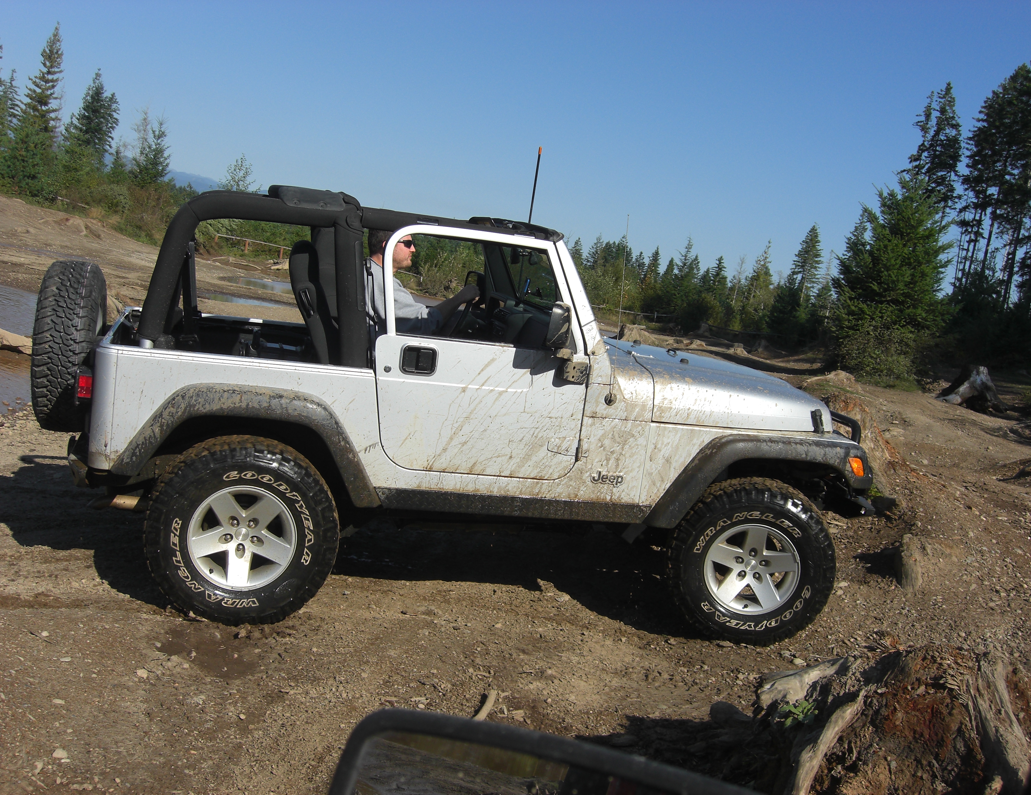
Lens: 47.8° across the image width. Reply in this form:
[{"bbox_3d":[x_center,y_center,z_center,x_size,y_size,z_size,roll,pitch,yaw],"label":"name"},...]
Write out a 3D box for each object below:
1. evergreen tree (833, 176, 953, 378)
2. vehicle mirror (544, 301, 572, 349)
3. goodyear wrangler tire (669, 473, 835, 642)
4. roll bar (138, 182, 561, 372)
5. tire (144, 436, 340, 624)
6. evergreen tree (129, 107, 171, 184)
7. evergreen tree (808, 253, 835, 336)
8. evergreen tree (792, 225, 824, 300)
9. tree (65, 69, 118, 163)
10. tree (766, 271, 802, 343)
[{"bbox_3d":[8.429,-2.655,26.000,2.369,4.404,2.369,10,7,17],"label":"evergreen tree"},{"bbox_3d":[0.184,-0.309,4.985,0.100,0.195,0.165,7,7,-3],"label":"vehicle mirror"},{"bbox_3d":[1.121,0.796,5.554,0.780,0.770,0.260,8,7,6],"label":"goodyear wrangler tire"},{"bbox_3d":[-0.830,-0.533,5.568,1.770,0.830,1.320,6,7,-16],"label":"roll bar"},{"bbox_3d":[-1.147,0.564,4.882,0.780,0.770,0.260,6,7,-16],"label":"tire"},{"bbox_3d":[-18.853,-12.789,60.000,1.793,4.185,1.793,6,7,-18],"label":"evergreen tree"},{"bbox_3d":[13.637,-4.534,52.000,1.073,3.775,1.073,10,7,14],"label":"evergreen tree"},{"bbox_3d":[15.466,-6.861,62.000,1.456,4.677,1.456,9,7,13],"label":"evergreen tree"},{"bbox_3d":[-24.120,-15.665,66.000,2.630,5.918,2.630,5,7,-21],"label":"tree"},{"bbox_3d":[11.547,-3.968,50.000,1.317,3.060,1.317,9,7,12],"label":"tree"}]

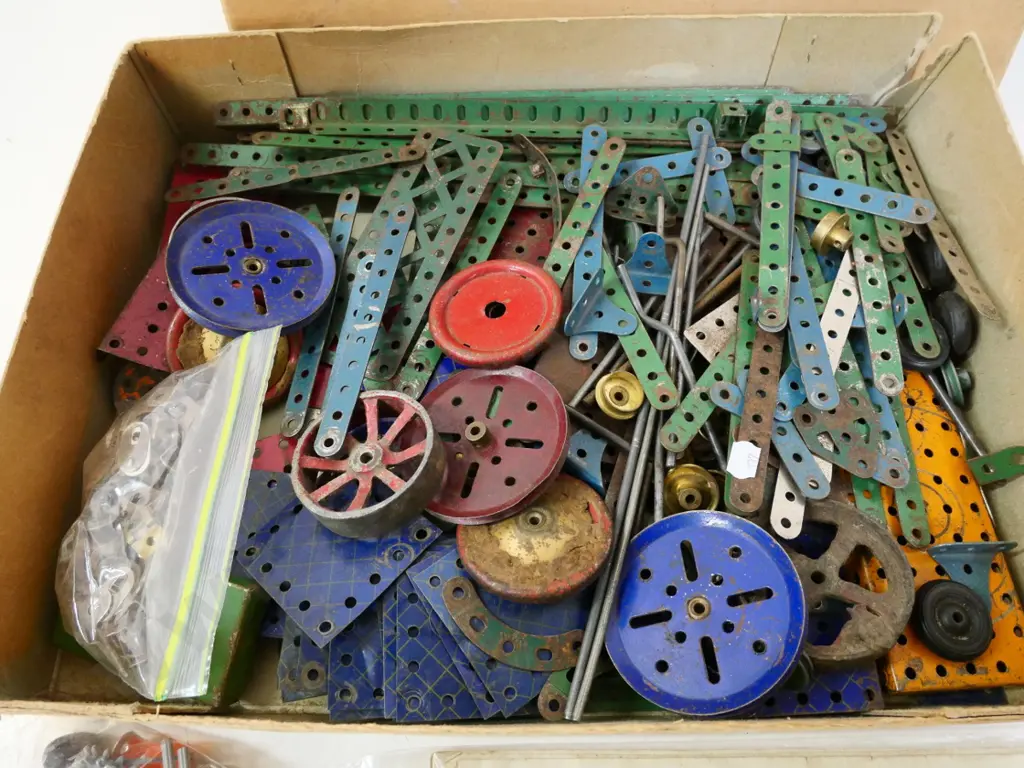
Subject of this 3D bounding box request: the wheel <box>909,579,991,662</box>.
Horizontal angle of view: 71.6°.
[{"bbox_3d":[0.173,0.092,0.279,0.031,0.011,0.031,4,64,-7],"label":"wheel"}]

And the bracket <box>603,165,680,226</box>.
[{"bbox_3d":[0.066,-0.093,0.352,0.038,0.013,0.027,9,72,-1],"label":"bracket"}]

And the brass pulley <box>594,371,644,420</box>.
[{"bbox_3d":[0.051,0.006,0.334,0.023,0.012,0.023,5,69,-10],"label":"brass pulley"}]

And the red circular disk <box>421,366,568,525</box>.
[{"bbox_3d":[-0.013,0.023,0.306,0.075,0.013,0.075,-7,55,14],"label":"red circular disk"}]

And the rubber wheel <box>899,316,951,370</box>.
[{"bbox_3d":[0.190,-0.018,0.333,0.030,0.010,0.030,2,64,-3],"label":"rubber wheel"}]

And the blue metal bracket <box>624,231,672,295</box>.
[{"bbox_3d":[0.065,-0.057,0.336,0.037,0.025,0.013,4,50,4],"label":"blue metal bracket"}]

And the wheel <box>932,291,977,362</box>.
[{"bbox_3d":[0.207,-0.026,0.333,0.012,0.032,0.032,-13,61,25],"label":"wheel"}]

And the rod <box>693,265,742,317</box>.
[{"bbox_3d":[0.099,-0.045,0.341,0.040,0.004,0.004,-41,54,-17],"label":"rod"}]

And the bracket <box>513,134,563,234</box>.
[{"bbox_3d":[0.015,-0.102,0.366,0.008,0.013,0.063,-12,73,-22],"label":"bracket"}]

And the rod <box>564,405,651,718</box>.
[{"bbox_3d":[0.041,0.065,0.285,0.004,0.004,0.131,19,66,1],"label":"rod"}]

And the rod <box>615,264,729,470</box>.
[{"bbox_3d":[0.071,-0.010,0.317,0.013,0.004,0.107,-23,72,12],"label":"rod"}]

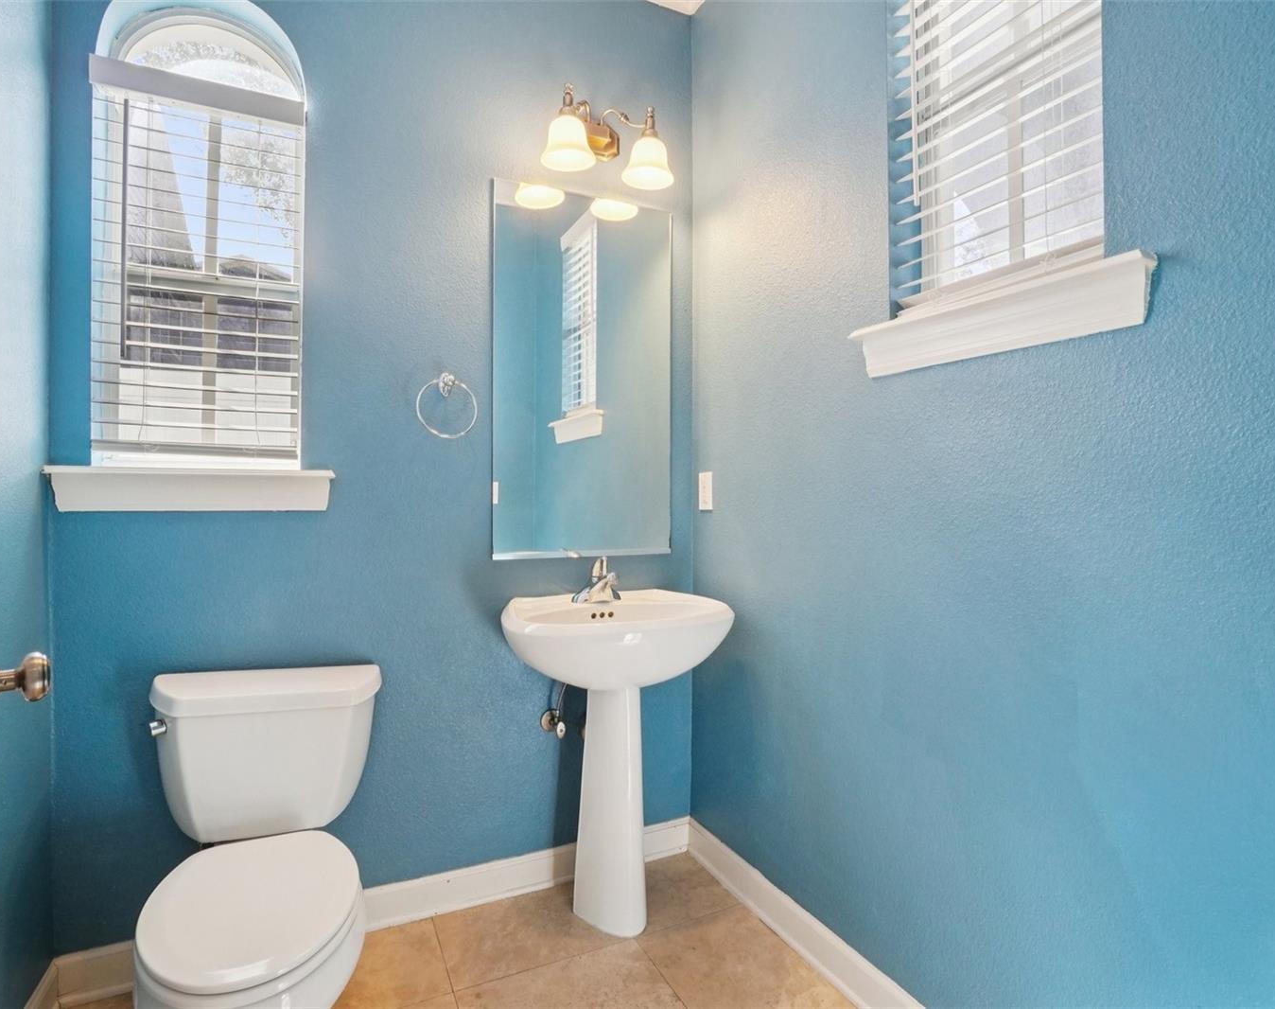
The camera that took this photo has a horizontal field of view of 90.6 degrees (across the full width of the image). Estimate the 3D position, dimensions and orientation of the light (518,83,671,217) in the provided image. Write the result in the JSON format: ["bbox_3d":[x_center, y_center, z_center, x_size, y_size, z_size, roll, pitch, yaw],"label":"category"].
[{"bbox_3d":[-0.086,-1.064,1.828,0.415,0.228,0.205,0,0,-24],"label":"light"}]

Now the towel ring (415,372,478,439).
[{"bbox_3d":[-0.521,-0.271,1.718,0.158,0.182,0.064,0,0,-24],"label":"towel ring"}]

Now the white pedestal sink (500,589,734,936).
[{"bbox_3d":[-0.048,0.700,1.691,0.605,0.857,0.500,0,0,-24],"label":"white pedestal sink"}]

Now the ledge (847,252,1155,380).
[{"bbox_3d":[0.619,-0.321,1.154,0.085,0.095,0.550,0,0,-27],"label":"ledge"}]

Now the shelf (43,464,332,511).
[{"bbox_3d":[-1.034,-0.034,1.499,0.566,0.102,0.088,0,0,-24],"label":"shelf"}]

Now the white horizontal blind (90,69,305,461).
[{"bbox_3d":[-1.054,-0.570,1.539,0.428,0.905,0.060,0,0,-24],"label":"white horizontal blind"}]

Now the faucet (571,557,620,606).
[{"bbox_3d":[-0.102,0.216,1.813,0.152,0.135,0.140,0,0,-24],"label":"faucet"}]

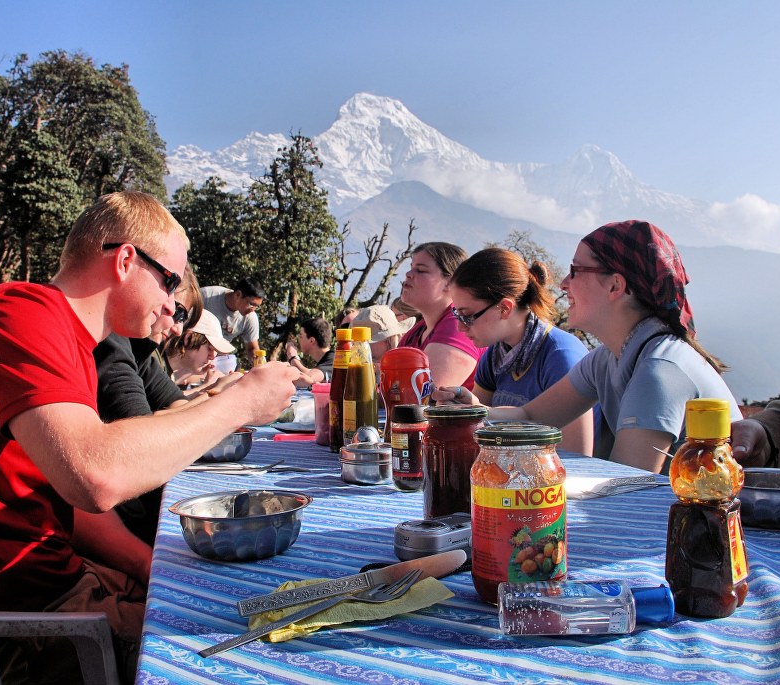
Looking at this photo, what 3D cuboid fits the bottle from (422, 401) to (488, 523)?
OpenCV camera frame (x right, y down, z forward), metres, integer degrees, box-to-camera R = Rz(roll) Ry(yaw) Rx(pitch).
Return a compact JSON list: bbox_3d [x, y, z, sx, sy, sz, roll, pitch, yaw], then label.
[{"bbox_3d":[0.074,0.136,0.866,0.076,0.130,0.076,-1,-1,5],"label":"bottle"}]

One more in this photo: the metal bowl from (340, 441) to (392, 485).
[{"bbox_3d":[-0.034,0.182,1.153,0.078,0.050,0.078,0,-1,0],"label":"metal bowl"}]

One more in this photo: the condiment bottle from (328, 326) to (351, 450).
[{"bbox_3d":[-0.090,0.095,1.534,0.063,0.238,0.063,0,-1,-3],"label":"condiment bottle"}]

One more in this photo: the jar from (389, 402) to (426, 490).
[{"bbox_3d":[0.027,0.140,1.050,0.054,0.113,0.054,-1,0,0],"label":"jar"}]

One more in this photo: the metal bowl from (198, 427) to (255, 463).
[{"bbox_3d":[-0.313,0.189,1.403,0.134,0.049,0.134,0,-1,-11],"label":"metal bowl"}]

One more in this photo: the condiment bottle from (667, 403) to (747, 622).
[{"bbox_3d":[0.233,0.118,0.568,0.054,0.154,0.054,-1,-1,40],"label":"condiment bottle"}]

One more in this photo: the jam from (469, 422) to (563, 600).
[{"bbox_3d":[0.101,0.132,0.609,0.076,0.130,0.076,0,-1,0],"label":"jam"}]

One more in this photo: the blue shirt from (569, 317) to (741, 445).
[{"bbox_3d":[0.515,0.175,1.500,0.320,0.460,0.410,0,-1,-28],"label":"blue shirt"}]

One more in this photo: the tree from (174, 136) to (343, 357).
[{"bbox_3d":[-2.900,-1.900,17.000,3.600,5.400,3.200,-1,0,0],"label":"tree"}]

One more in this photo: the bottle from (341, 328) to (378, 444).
[{"bbox_3d":[-0.049,0.088,1.300,0.060,0.222,0.060,-1,0,0],"label":"bottle"}]

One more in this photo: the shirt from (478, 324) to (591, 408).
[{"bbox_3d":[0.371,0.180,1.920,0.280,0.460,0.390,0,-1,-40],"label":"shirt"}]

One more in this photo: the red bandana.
[{"bbox_3d":[0.462,-0.119,1.430,0.215,0.215,0.170,-1,0,15],"label":"red bandana"}]

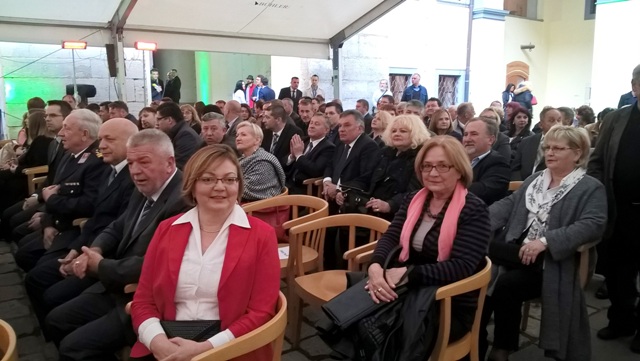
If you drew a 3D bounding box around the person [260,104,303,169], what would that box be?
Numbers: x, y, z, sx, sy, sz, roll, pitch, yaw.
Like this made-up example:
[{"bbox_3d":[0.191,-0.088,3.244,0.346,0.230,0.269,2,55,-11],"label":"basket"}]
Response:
[{"bbox_3d":[-0.450,-0.037,4.902,0.800,1.310,0.560,-7,12,-33],"label":"person"}]

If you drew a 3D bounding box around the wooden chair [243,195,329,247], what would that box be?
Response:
[{"bbox_3d":[-0.200,0.514,3.407,0.540,0.770,0.560,-7,12,-32],"label":"wooden chair"}]

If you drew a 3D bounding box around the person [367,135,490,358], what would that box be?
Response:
[{"bbox_3d":[0.370,0.471,2.220,0.800,1.280,0.580,-9,13,-40],"label":"person"}]

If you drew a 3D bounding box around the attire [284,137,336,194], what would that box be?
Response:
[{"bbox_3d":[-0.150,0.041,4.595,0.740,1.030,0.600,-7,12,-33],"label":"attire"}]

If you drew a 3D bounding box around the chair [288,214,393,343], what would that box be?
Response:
[{"bbox_3d":[0.200,0.599,2.764,0.590,0.730,0.570,-6,12,-32],"label":"chair"}]

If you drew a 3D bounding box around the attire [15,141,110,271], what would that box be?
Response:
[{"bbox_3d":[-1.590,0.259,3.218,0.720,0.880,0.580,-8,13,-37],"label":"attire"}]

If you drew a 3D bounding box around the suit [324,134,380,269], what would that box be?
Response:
[{"bbox_3d":[0.130,0.136,4.165,0.760,1.060,0.600,-7,12,-36],"label":"suit"}]

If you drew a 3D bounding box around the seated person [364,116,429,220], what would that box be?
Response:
[{"bbox_3d":[0.490,0.196,3.705,0.800,1.280,0.580,-8,13,-36],"label":"seated person"}]

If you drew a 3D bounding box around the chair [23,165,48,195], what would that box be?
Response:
[{"bbox_3d":[-2.580,0.212,4.981,0.580,0.730,0.570,-6,12,-32],"label":"chair"}]

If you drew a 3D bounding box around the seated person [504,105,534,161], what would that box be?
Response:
[{"bbox_3d":[1.950,-0.076,5.170,0.780,1.270,0.520,-8,13,-36],"label":"seated person"}]

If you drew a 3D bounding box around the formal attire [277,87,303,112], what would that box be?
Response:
[{"bbox_3d":[-0.590,-1.116,10.058,0.520,1.480,0.340,-2,10,-9],"label":"formal attire"}]

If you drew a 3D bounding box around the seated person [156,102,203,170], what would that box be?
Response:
[{"bbox_3d":[-1.330,-0.028,4.583,0.820,1.340,0.580,-3,10,-17],"label":"seated person"}]

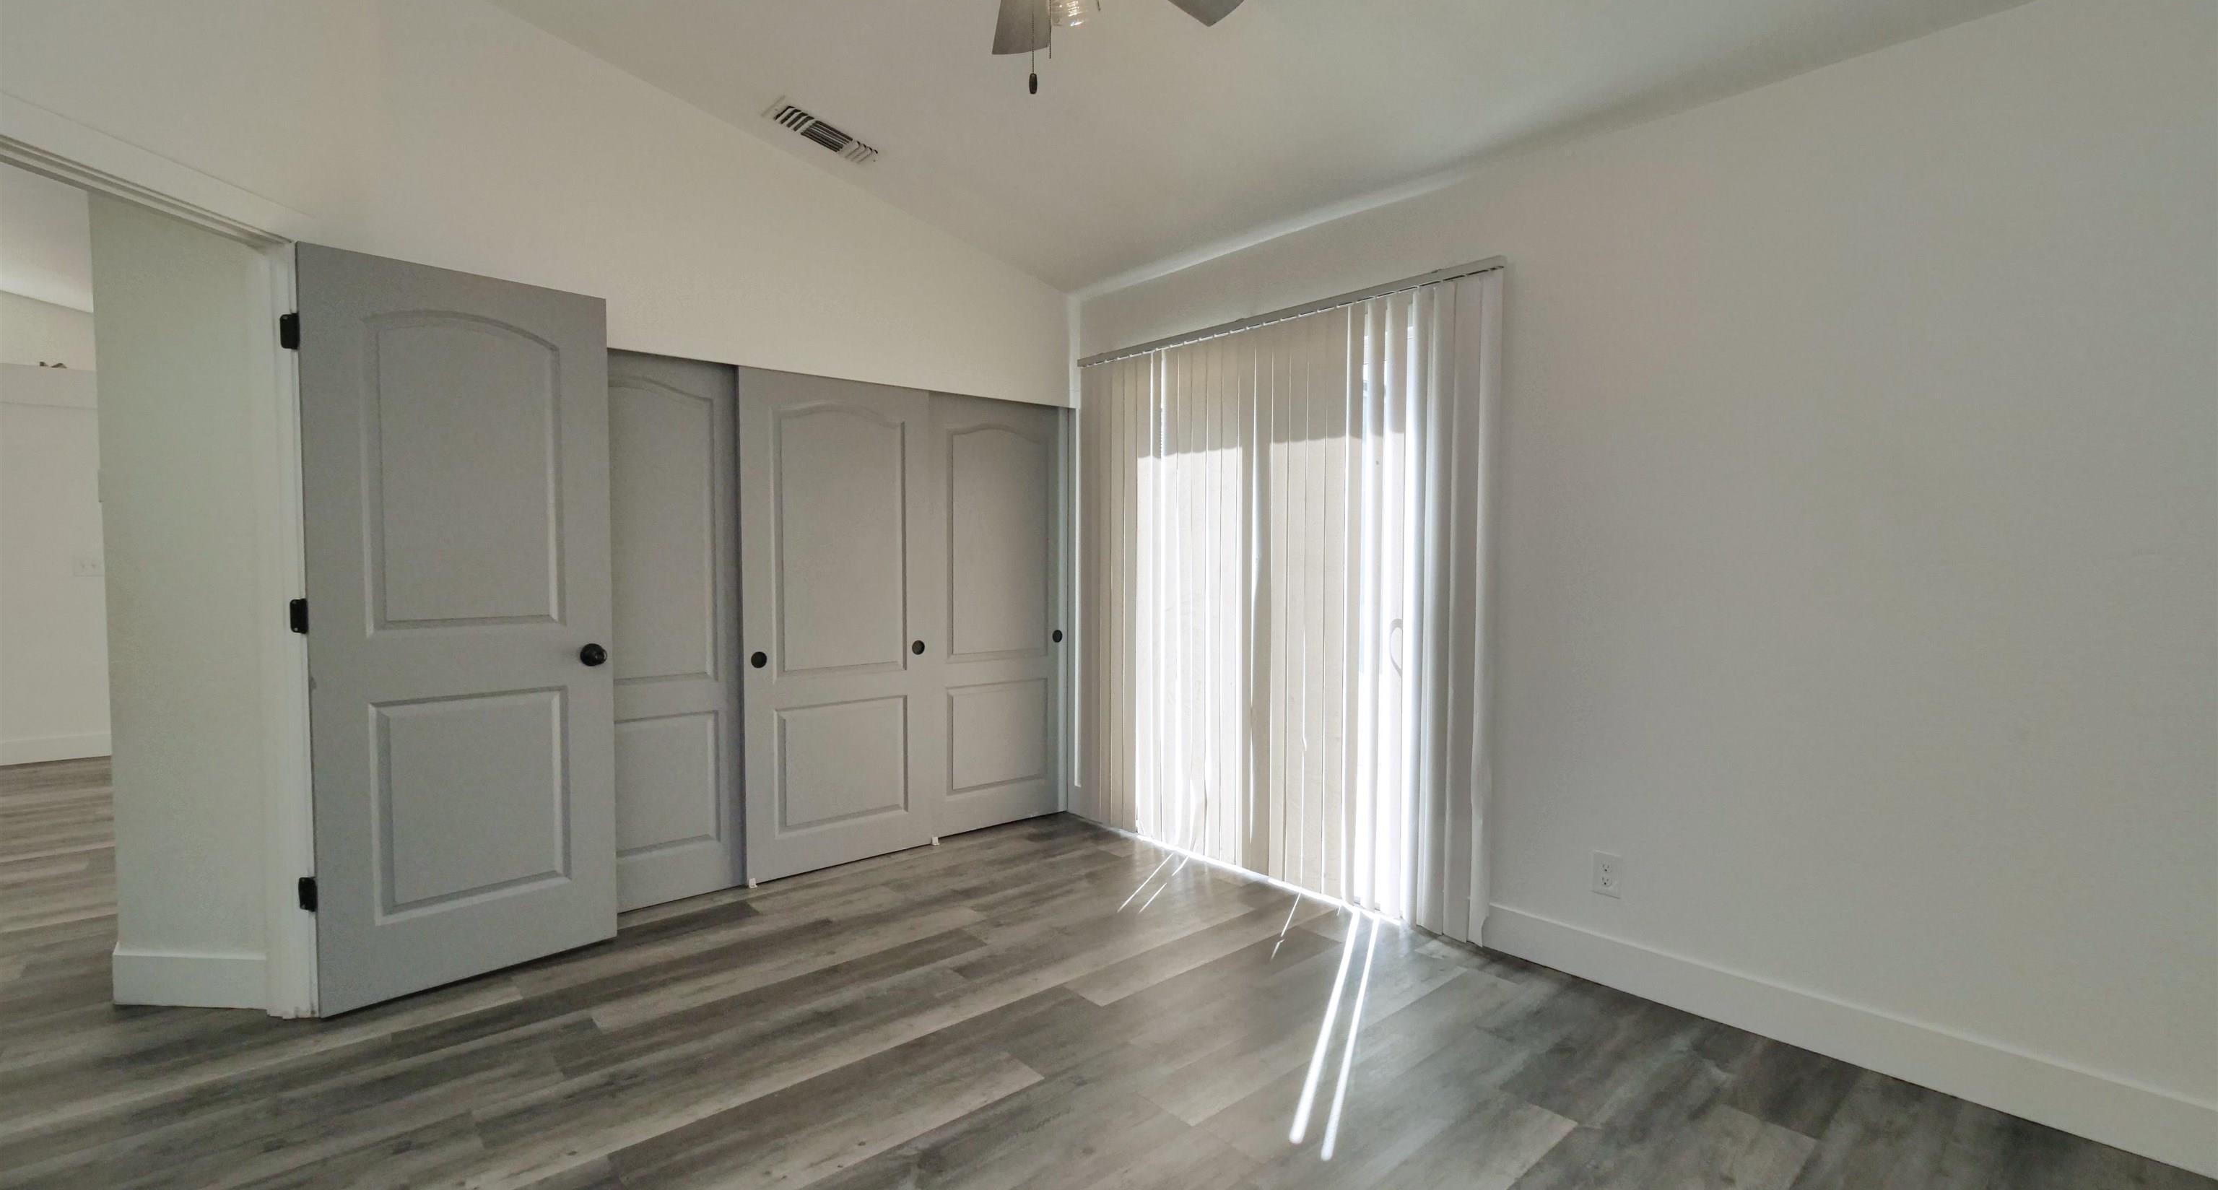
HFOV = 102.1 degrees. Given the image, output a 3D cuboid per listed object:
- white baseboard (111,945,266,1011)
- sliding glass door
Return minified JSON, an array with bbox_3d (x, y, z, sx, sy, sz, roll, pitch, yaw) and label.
[{"bbox_3d":[-2.491,1.049,2.437,0.442,0.138,0.016,0,2,3],"label":"white baseboard"},{"bbox_3d":[0.527,0.044,3.456,0.110,2.070,1.960,-2,2,-41],"label":"sliding glass door"}]

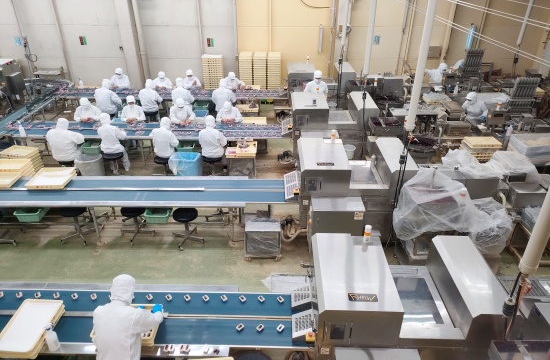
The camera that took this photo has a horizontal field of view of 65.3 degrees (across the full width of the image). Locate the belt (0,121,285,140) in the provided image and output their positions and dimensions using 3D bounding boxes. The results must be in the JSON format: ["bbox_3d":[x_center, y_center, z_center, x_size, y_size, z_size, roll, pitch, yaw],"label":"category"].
[{"bbox_3d":[-2.430,-0.852,7.948,5.000,0.130,0.700,0,30,0],"label":"belt"}]

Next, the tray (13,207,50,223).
[{"bbox_3d":[-3.741,0.463,6.761,0.443,0.168,0.500,1,29,1],"label":"tray"}]

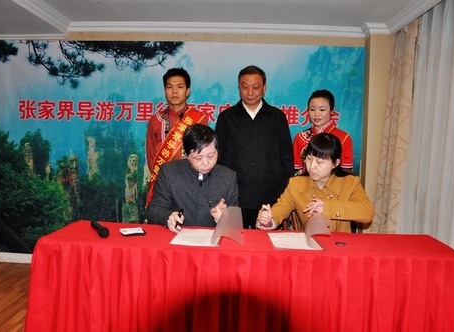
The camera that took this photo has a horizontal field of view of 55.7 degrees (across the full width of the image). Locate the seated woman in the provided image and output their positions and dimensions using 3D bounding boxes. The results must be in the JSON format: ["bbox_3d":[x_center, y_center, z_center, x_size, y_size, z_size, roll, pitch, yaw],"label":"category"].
[{"bbox_3d":[0.470,0.471,2.330,0.580,1.270,0.660,2,3,12],"label":"seated woman"}]

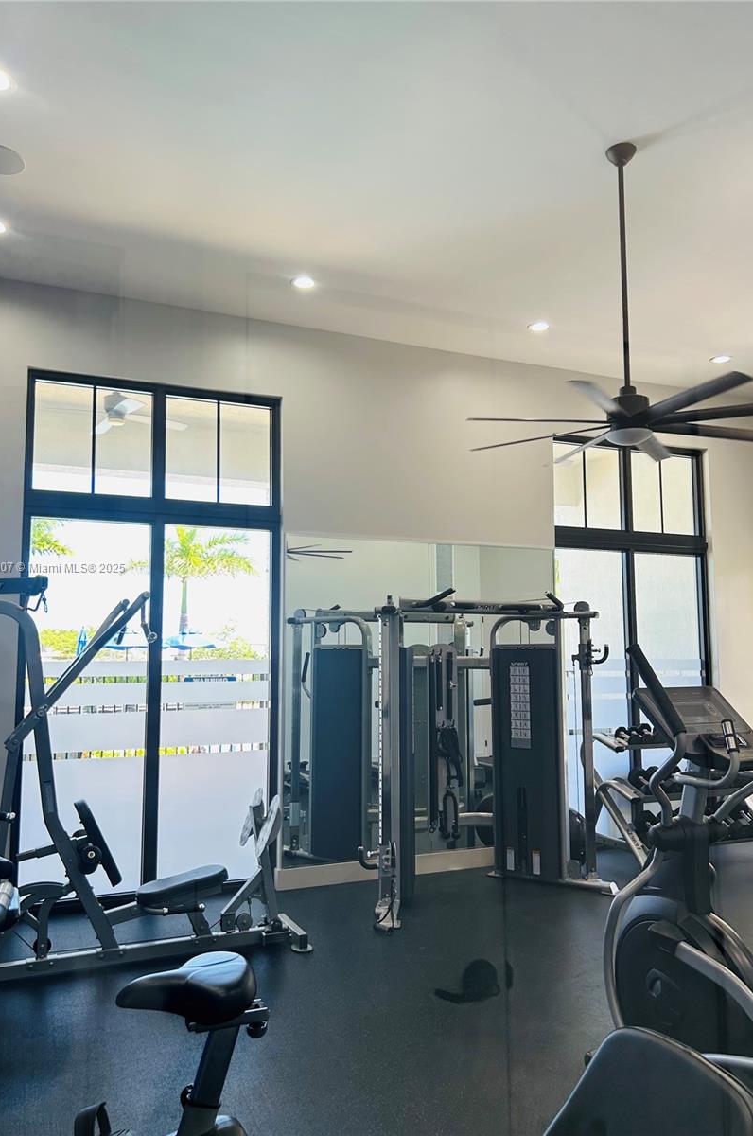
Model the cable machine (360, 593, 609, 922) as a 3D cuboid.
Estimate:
[{"bbox_3d":[0.693,1.260,6.130,1.951,2.109,0.910,2,-6,-23],"label":"cable machine"}]

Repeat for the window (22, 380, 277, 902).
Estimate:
[{"bbox_3d":[-1.559,0.492,6.026,1.788,3.614,0.122,2,-6,-23],"label":"window"}]

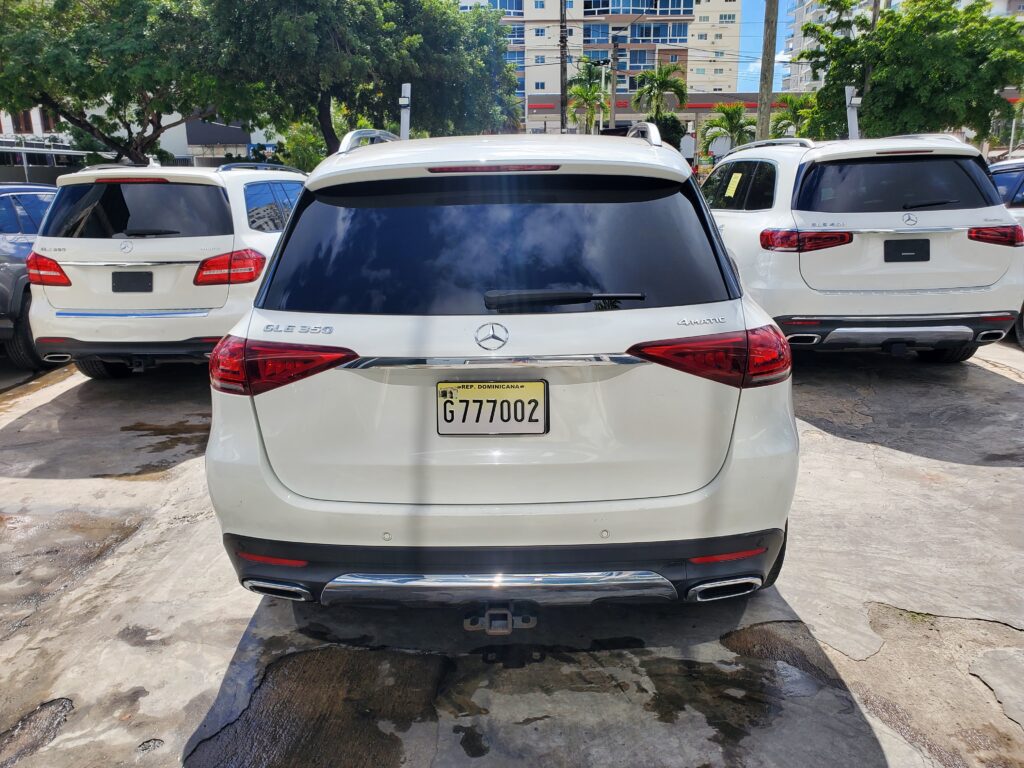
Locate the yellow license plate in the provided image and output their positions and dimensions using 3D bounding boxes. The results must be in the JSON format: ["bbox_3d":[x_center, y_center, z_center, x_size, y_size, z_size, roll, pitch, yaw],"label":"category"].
[{"bbox_3d":[-0.058,0.069,2.170,0.310,0.157,0.020,-1,14,1],"label":"yellow license plate"}]

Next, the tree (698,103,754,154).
[{"bbox_3d":[9.363,-10.142,33.547,2.500,4.024,2.500,-1,16,0],"label":"tree"}]

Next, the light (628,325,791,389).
[{"bbox_3d":[0.596,-0.083,2.321,0.530,0.175,0.250,-1,14,1],"label":"light"}]

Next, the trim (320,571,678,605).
[{"bbox_3d":[-0.041,0.581,2.207,1.046,0.123,0.110,-1,16,1],"label":"trim"}]

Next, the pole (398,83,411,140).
[{"bbox_3d":[-1.408,-2.514,10.706,0.130,3.140,0.140,0,13,0],"label":"pole"}]

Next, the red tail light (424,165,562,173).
[{"bbox_3d":[-0.055,-0.650,2.321,0.410,0.028,0.045,-1,14,1],"label":"red tail light"}]

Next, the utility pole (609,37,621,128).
[{"bbox_3d":[4.307,-10.242,32.538,0.320,8.290,0.320,0,13,0],"label":"utility pole"}]

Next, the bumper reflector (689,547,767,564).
[{"bbox_3d":[0.632,0.500,2.260,0.275,0.036,0.040,-5,17,-15],"label":"bumper reflector"}]

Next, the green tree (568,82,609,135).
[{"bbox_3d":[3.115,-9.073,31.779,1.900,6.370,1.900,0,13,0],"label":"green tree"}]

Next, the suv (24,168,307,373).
[{"bbox_3d":[-2.839,-1.314,8.132,1.970,1.840,5.130,-1,14,0],"label":"suv"}]

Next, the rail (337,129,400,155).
[{"bbox_3d":[-0.562,-1.086,3.530,0.080,0.110,1.800,-1,16,1],"label":"rail"}]

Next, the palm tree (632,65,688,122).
[{"bbox_3d":[6.247,-10.842,33.332,2.400,5.588,2.400,-1,16,0],"label":"palm tree"}]

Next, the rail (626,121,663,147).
[{"bbox_3d":[0.547,-1.107,3.632,0.080,0.110,1.900,-1,14,1],"label":"rail"}]

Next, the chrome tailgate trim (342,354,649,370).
[{"bbox_3d":[-0.047,-0.059,2.076,0.834,0.034,0.050,-1,16,1],"label":"chrome tailgate trim"}]

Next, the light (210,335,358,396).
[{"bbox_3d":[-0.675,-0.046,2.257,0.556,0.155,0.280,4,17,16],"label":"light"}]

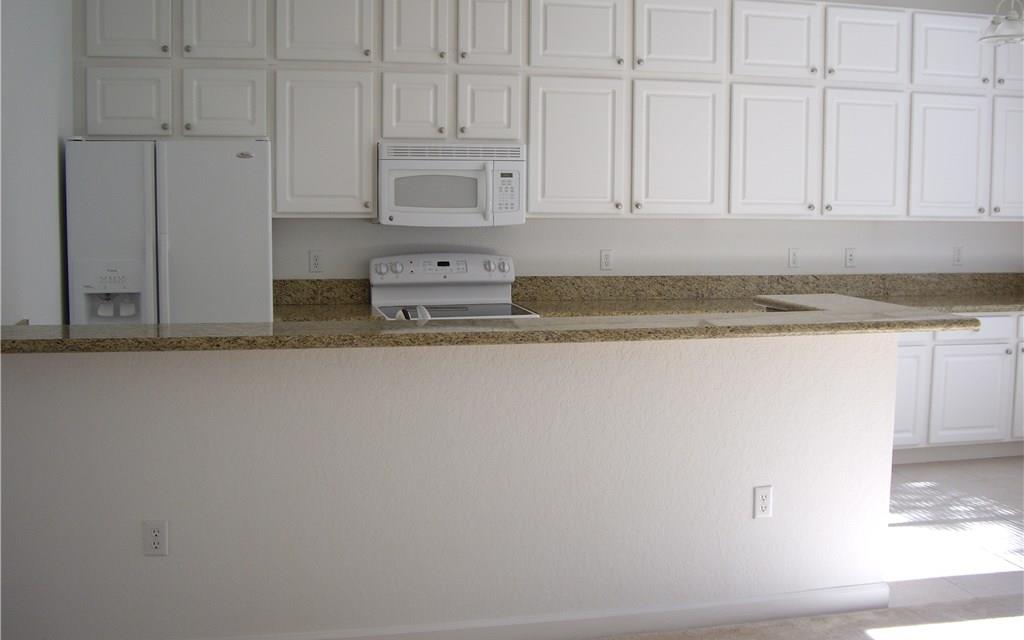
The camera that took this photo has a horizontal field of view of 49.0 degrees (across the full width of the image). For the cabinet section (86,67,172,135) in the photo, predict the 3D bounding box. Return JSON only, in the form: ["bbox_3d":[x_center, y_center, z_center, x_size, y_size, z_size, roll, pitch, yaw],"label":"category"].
[{"bbox_3d":[-1.862,-1.063,5.520,0.417,0.338,0.320,-1,6,-13],"label":"cabinet section"}]

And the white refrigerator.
[{"bbox_3d":[-1.620,0.011,5.464,0.911,1.738,0.770,-1,6,-13],"label":"white refrigerator"}]

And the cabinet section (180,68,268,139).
[{"bbox_3d":[-1.433,-1.072,5.615,0.417,0.338,0.320,-1,6,-13],"label":"cabinet section"}]

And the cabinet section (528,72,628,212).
[{"bbox_3d":[0.306,-0.922,6.003,0.533,0.715,0.310,-1,5,-13],"label":"cabinet section"}]

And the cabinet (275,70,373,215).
[{"bbox_3d":[-0.969,-0.901,5.757,0.503,0.733,0.320,-1,6,-13],"label":"cabinet"}]

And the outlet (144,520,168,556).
[{"bbox_3d":[-1.085,0.667,3.432,0.071,0.115,0.012,-1,6,-13],"label":"outlet"}]

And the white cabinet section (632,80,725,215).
[{"bbox_3d":[0.852,-0.932,6.132,0.524,0.711,0.310,-1,5,-13],"label":"white cabinet section"}]

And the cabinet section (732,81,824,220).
[{"bbox_3d":[1.402,-0.937,6.262,0.563,0.717,0.310,-1,5,-13],"label":"cabinet section"}]

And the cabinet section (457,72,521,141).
[{"bbox_3d":[-0.156,-1.103,5.909,0.340,0.338,0.320,-1,6,-13],"label":"cabinet section"}]

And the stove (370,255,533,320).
[{"bbox_3d":[-0.308,0.259,5.808,0.760,1.190,0.710,-1,6,-13],"label":"stove"}]

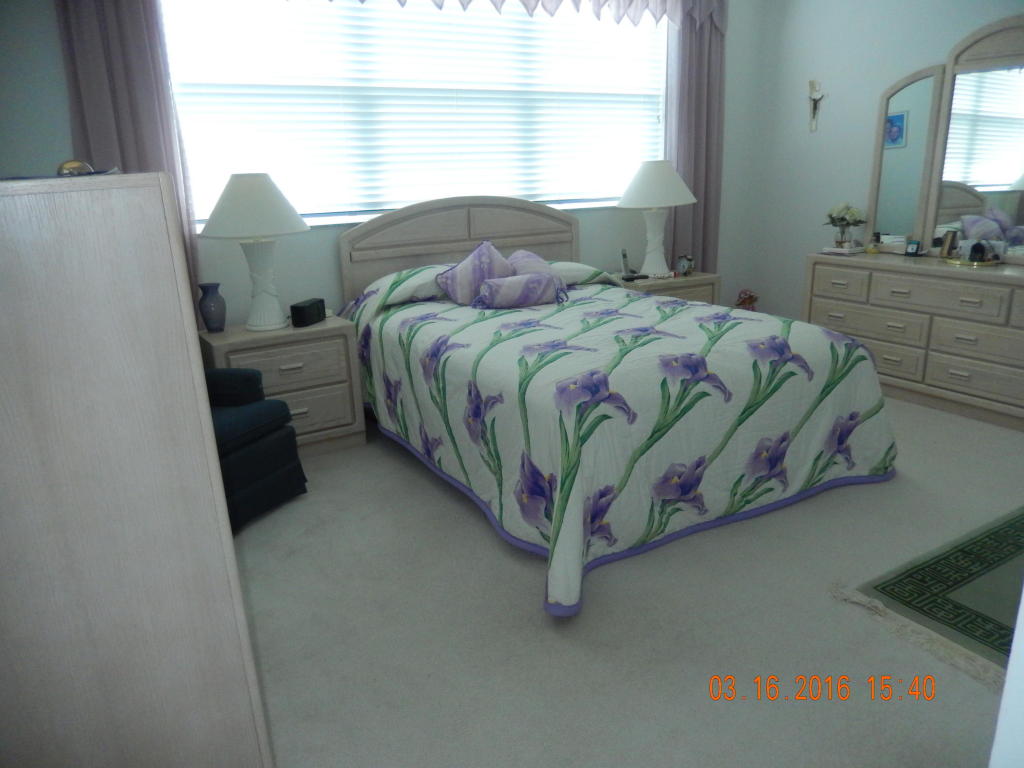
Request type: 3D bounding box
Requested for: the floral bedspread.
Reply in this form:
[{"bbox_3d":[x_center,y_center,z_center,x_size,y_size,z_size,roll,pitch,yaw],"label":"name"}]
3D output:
[{"bbox_3d":[0.379,-0.043,3.693,1.770,0.790,2.160,-11,18,-28],"label":"floral bedspread"}]

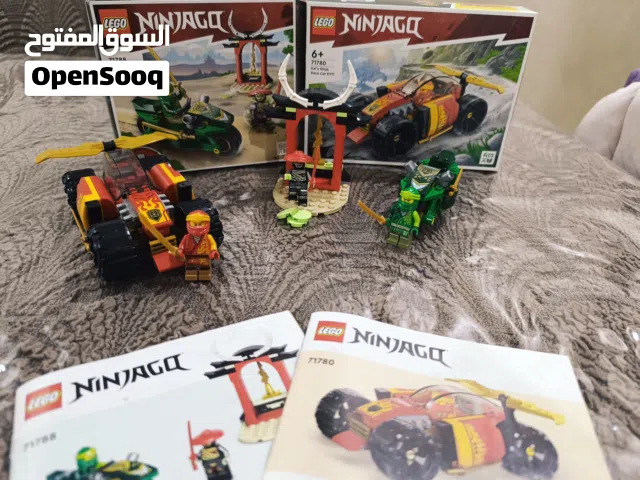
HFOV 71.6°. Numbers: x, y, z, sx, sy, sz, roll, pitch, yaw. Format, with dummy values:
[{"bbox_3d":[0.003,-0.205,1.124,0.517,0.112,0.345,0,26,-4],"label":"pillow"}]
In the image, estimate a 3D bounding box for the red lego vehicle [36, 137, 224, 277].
[{"bbox_3d":[-0.121,-0.027,0.297,0.100,0.055,0.137,-17,36,-29],"label":"red lego vehicle"}]

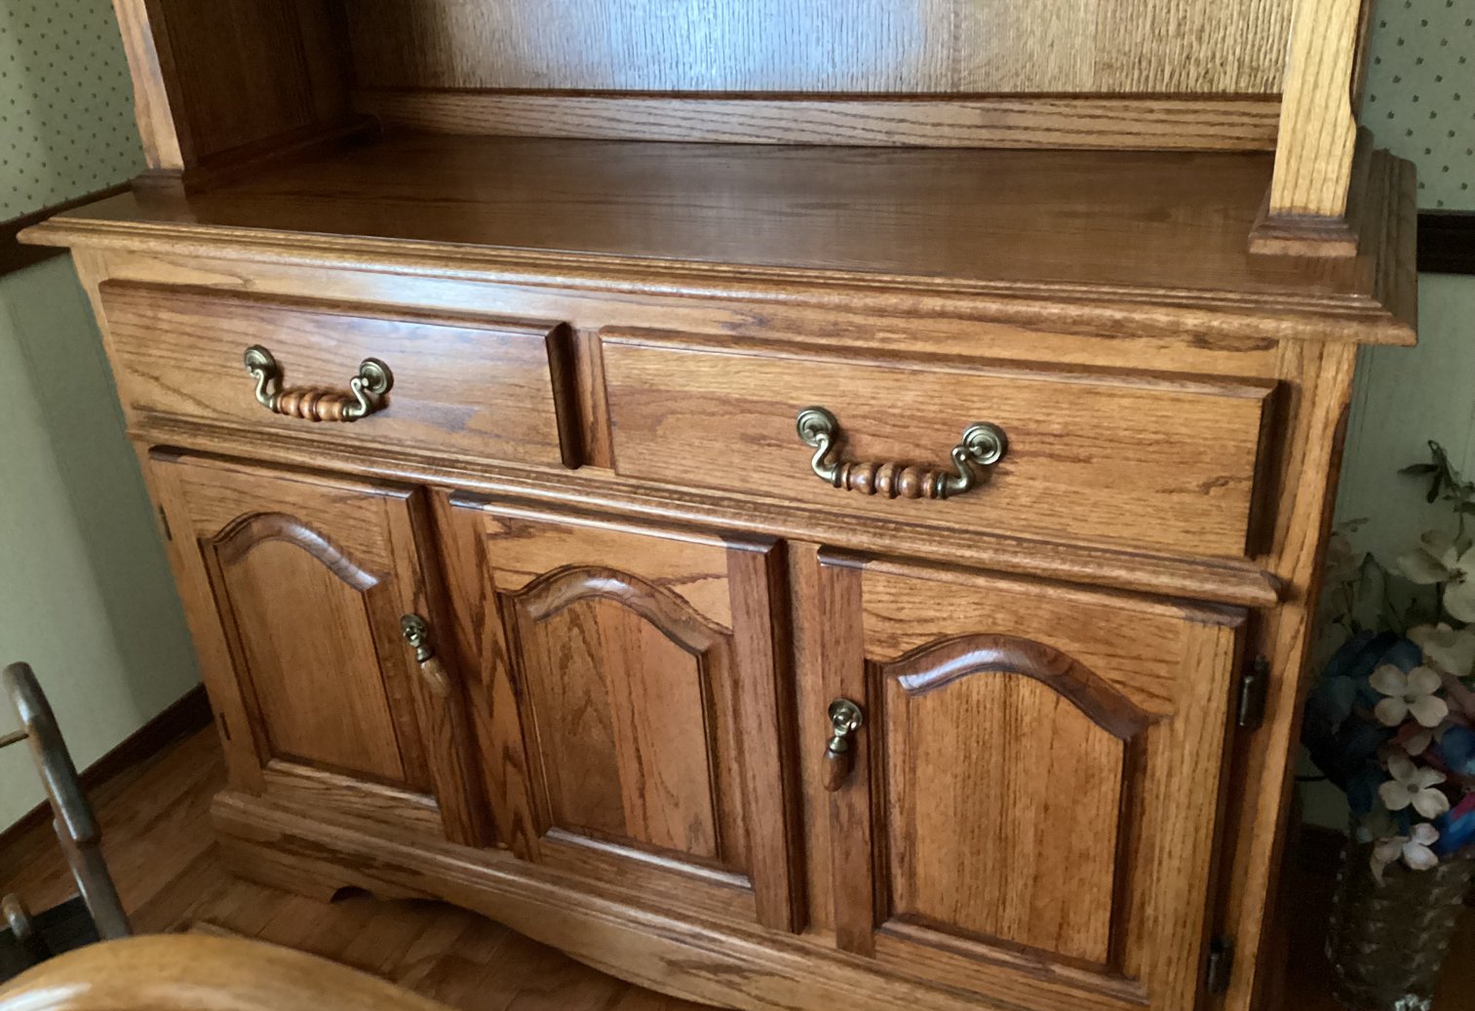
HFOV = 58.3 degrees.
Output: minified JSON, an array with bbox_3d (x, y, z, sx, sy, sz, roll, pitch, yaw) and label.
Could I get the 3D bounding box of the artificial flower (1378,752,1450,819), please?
[{"bbox_3d":[0.596,0.246,1.163,0.060,0.054,0.037,11,30,29],"label":"artificial flower"}]

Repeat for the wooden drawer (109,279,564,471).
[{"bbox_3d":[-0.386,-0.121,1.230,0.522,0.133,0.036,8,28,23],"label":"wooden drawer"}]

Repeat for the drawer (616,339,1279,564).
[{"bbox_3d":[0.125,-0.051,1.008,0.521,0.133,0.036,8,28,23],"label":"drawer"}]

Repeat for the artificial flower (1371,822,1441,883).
[{"bbox_3d":[0.604,0.314,1.194,0.060,0.050,0.037,11,30,29],"label":"artificial flower"}]

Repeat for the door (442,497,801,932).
[{"bbox_3d":[-0.104,0.203,1.264,0.336,0.432,0.026,8,28,23],"label":"door"}]

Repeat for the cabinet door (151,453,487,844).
[{"bbox_3d":[-0.447,0.158,1.408,0.341,0.432,0.028,8,28,23],"label":"cabinet door"}]

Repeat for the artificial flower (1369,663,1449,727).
[{"bbox_3d":[0.578,0.163,1.137,0.066,0.050,0.037,11,29,28],"label":"artificial flower"}]

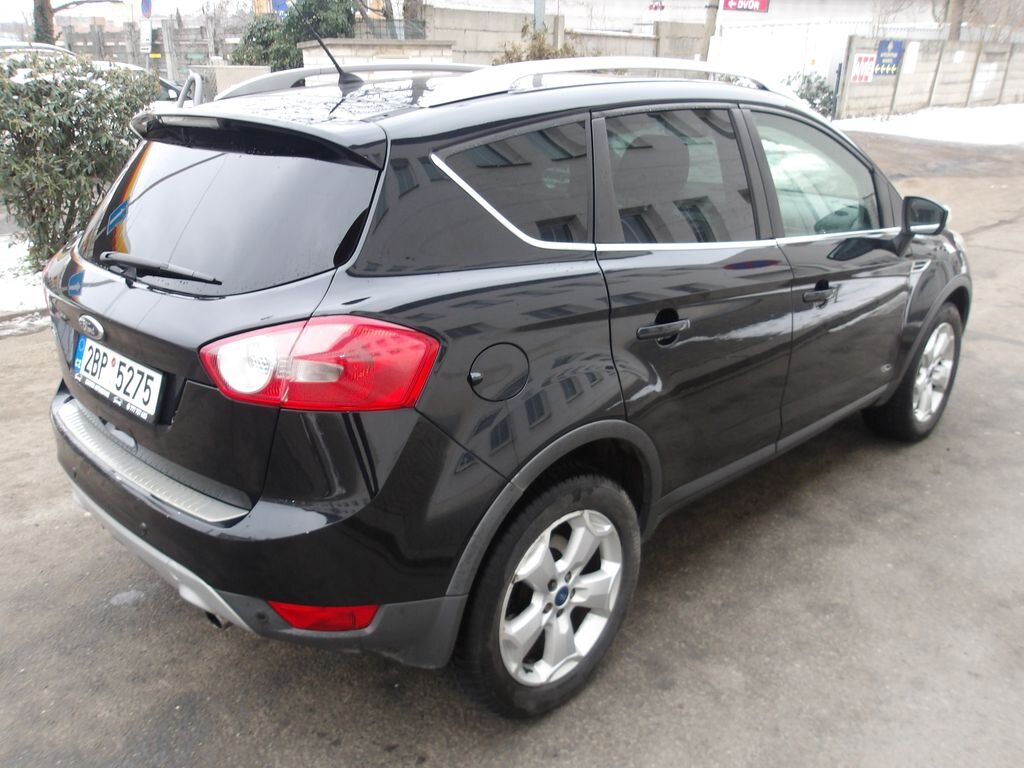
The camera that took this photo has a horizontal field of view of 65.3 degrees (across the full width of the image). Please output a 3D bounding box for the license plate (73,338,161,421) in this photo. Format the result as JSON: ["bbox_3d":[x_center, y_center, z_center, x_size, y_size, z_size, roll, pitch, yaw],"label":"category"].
[{"bbox_3d":[-0.994,-0.025,2.000,0.530,0.130,0.025,19,12,42],"label":"license plate"}]

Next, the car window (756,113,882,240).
[{"bbox_3d":[1.093,-0.734,2.820,0.840,0.450,0.060,-18,3,-42],"label":"car window"}]

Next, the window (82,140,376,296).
[{"bbox_3d":[-0.817,-0.435,2.037,1.260,0.450,0.120,19,-7,42],"label":"window"}]

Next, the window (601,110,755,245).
[{"bbox_3d":[0.485,-0.572,2.232,0.730,0.410,0.050,-18,3,-42],"label":"window"}]

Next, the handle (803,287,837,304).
[{"bbox_3d":[1.053,-0.311,2.730,0.235,0.042,0.050,-14,23,-43],"label":"handle"}]

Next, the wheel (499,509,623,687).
[{"bbox_3d":[0.082,0.540,2.142,0.474,0.474,0.190,-18,26,-42],"label":"wheel"}]

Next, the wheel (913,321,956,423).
[{"bbox_3d":[1.992,-0.074,3.934,0.474,0.474,0.190,-17,25,-40],"label":"wheel"}]

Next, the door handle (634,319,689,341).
[{"bbox_3d":[0.398,-0.148,2.098,0.225,0.042,0.050,-13,22,-43],"label":"door handle"}]

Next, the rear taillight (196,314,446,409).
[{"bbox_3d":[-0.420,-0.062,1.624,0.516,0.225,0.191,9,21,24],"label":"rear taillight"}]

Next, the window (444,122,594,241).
[{"bbox_3d":[0.055,-0.458,1.840,0.476,0.311,0.040,-16,0,-39],"label":"window"}]

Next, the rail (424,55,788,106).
[{"bbox_3d":[0.363,-0.860,2.278,1.520,0.140,0.100,-18,27,-42],"label":"rail"}]

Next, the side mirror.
[{"bbox_3d":[1.644,-0.652,3.161,0.120,0.145,0.185,-18,27,-42],"label":"side mirror"}]

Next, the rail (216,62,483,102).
[{"bbox_3d":[-0.381,-1.149,3.078,1.660,0.150,0.070,-18,26,-42],"label":"rail"}]

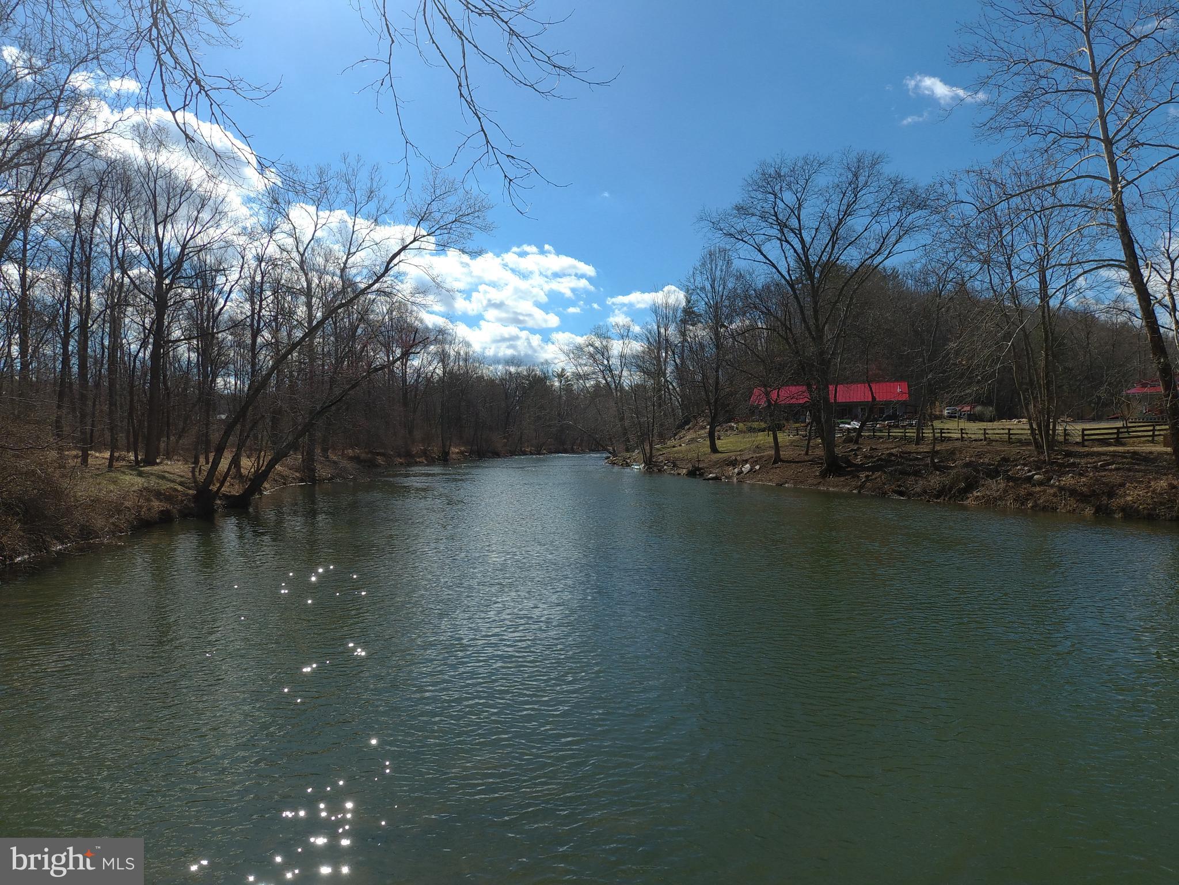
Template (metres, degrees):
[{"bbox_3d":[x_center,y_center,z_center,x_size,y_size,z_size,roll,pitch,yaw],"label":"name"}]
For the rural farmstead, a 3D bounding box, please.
[{"bbox_3d":[36.078,-5.860,87.974,21.350,5.690,8.200,0,0,24],"label":"rural farmstead"}]

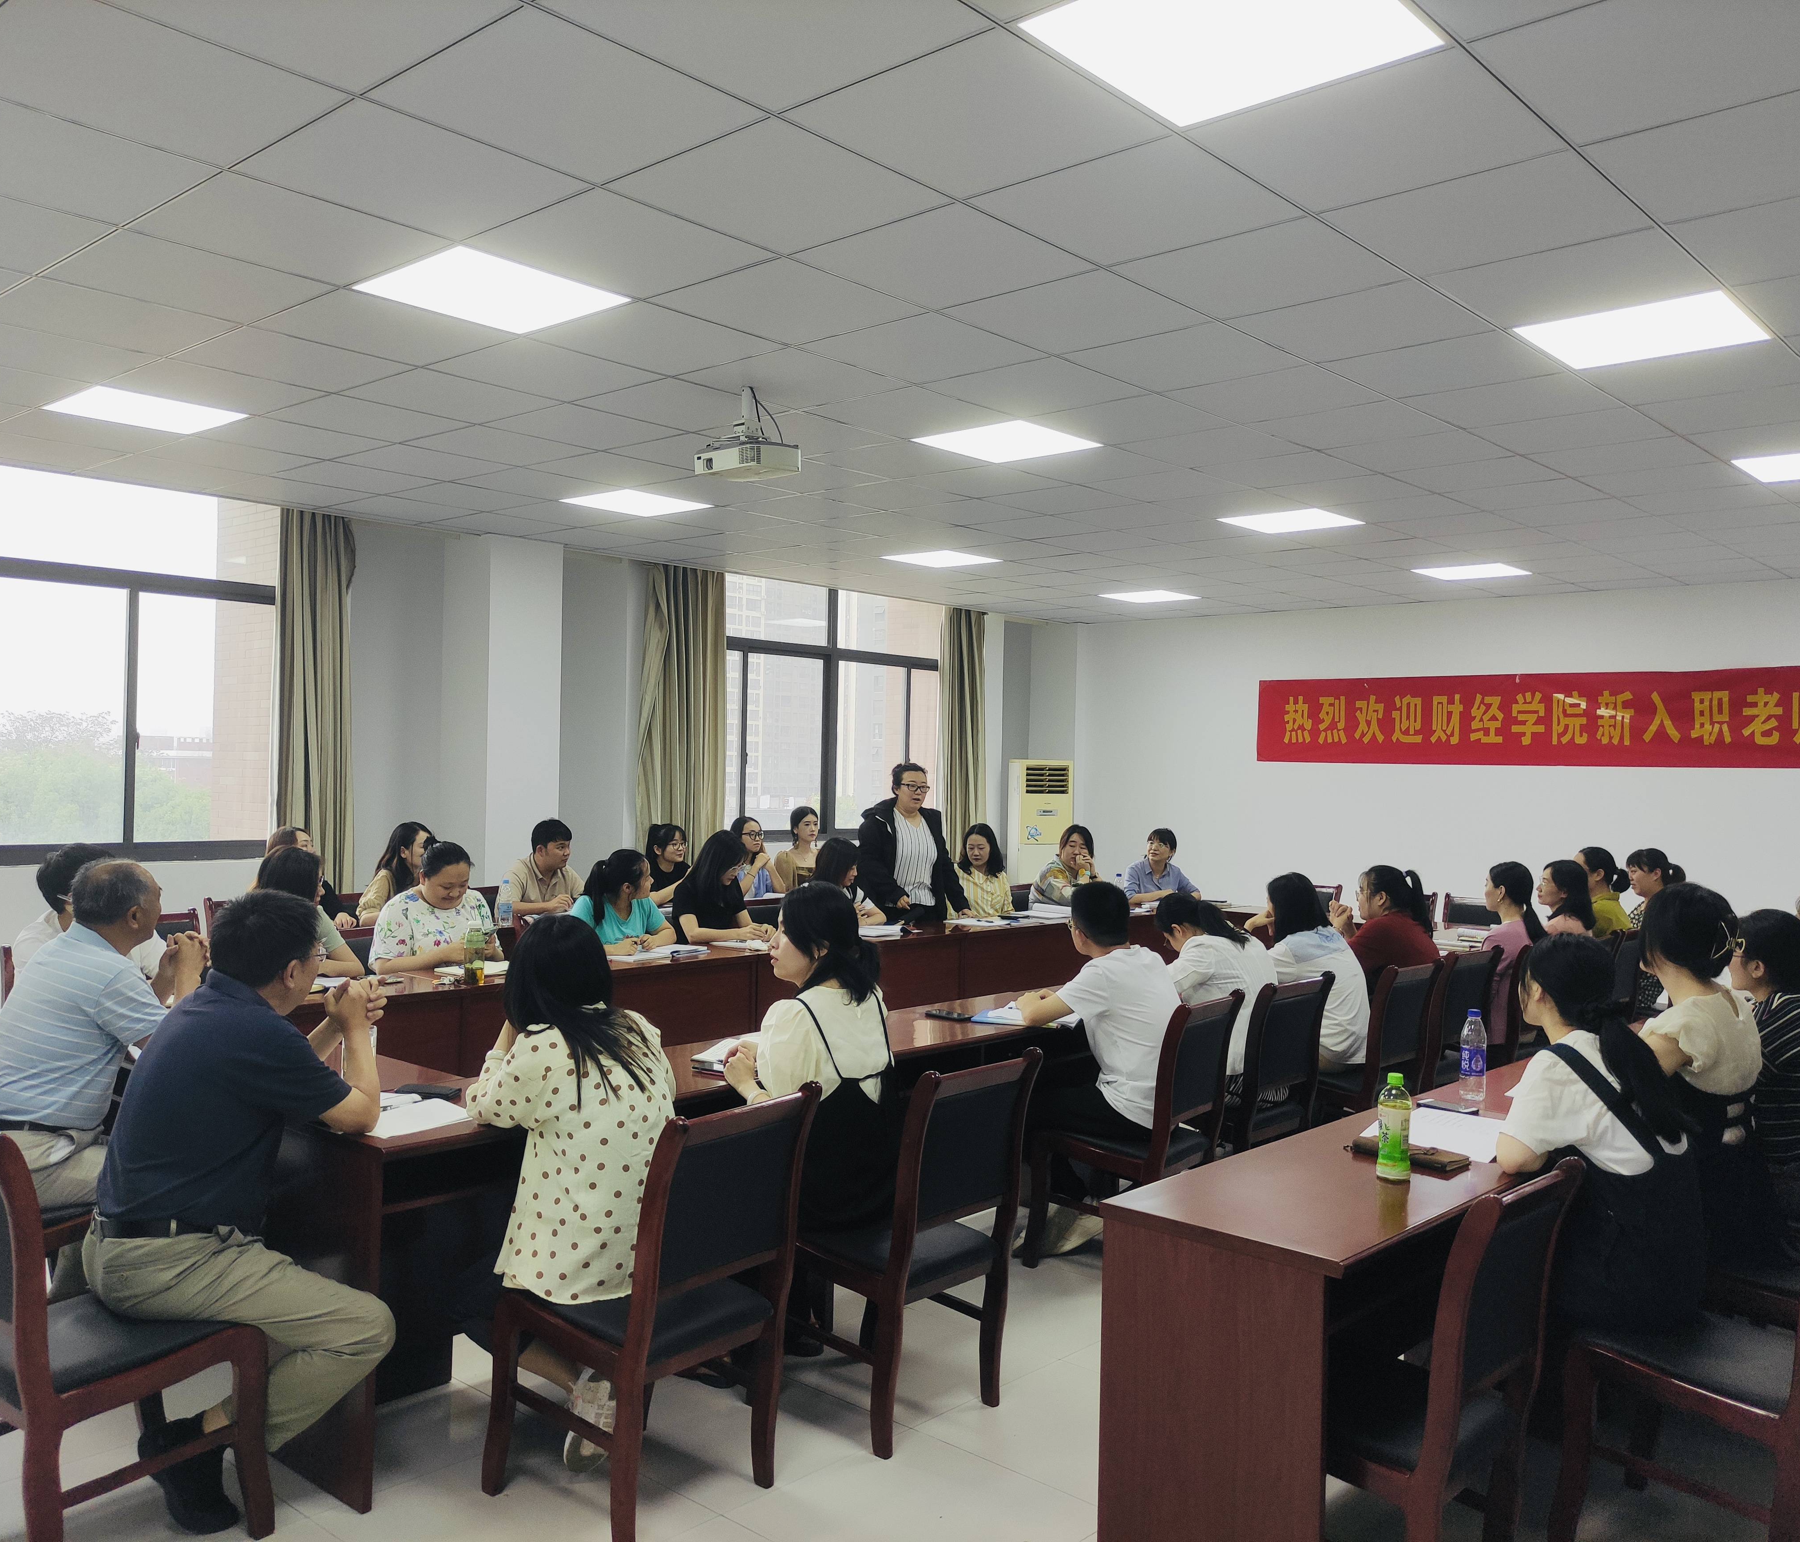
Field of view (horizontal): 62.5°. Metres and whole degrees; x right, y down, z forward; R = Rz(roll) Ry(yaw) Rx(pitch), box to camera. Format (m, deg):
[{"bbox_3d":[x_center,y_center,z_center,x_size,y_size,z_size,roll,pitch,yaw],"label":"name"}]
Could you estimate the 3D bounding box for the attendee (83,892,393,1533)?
[{"bbox_3d":[-1.398,0.897,3.089,0.720,1.290,0.560,1,0,-43],"label":"attendee"}]

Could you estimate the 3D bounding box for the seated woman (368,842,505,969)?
[{"bbox_3d":[-1.870,0.913,6.045,0.720,1.270,0.540,1,0,42],"label":"seated woman"}]

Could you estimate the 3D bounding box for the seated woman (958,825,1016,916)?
[{"bbox_3d":[0.481,0.931,8.300,0.480,1.260,0.680,1,0,-38],"label":"seated woman"}]

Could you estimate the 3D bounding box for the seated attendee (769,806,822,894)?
[{"bbox_3d":[-0.693,0.904,10.241,0.470,1.290,0.700,1,0,-40],"label":"seated attendee"}]

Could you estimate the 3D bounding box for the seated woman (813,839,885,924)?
[{"bbox_3d":[-0.350,0.956,7.674,0.720,1.210,0.470,1,0,42],"label":"seated woman"}]

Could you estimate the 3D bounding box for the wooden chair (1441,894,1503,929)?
[{"bbox_3d":[3.161,1.164,8.279,0.470,0.900,0.570,1,0,42],"label":"wooden chair"}]

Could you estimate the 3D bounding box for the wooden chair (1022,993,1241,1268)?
[{"bbox_3d":[0.753,1.129,4.661,0.600,0.900,0.480,1,0,39],"label":"wooden chair"}]

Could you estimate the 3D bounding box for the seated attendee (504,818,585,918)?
[{"bbox_3d":[-1.808,0.882,7.804,0.680,1.270,0.520,1,0,37],"label":"seated attendee"}]

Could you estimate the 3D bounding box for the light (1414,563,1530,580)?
[{"bbox_3d":[3.701,-1.300,9.620,0.585,0.040,0.585,1,0,42],"label":"light"}]

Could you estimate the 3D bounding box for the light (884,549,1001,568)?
[{"bbox_3d":[0.271,-1.361,9.470,0.585,0.040,0.585,1,0,42],"label":"light"}]

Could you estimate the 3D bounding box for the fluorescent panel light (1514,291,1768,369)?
[{"bbox_3d":[2.211,-1.308,4.410,0.590,0.040,0.590,1,0,42],"label":"fluorescent panel light"}]

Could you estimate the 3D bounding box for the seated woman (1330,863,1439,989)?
[{"bbox_3d":[1.979,0.993,6.170,0.720,1.210,0.500,1,0,42],"label":"seated woman"}]

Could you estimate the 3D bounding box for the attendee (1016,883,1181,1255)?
[{"bbox_3d":[0.591,0.967,4.757,0.680,1.220,0.510,1,0,42],"label":"attendee"}]

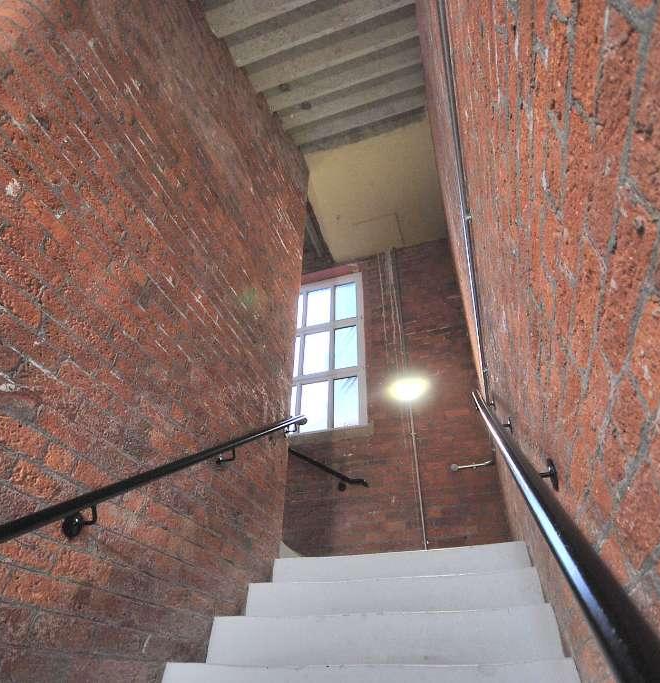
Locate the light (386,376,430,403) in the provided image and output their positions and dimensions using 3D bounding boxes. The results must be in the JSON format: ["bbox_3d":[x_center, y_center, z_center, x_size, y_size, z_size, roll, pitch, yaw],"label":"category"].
[{"bbox_3d":[0.788,0.477,4.529,0.360,0.200,0.130,-11,-40,15],"label":"light"}]

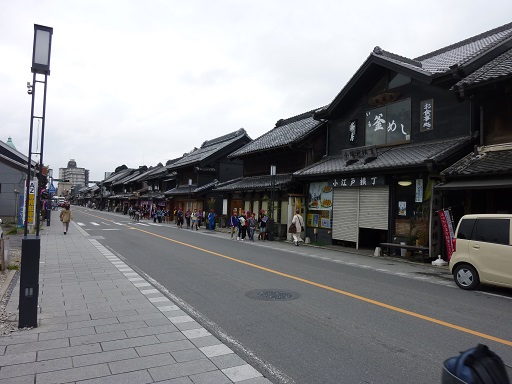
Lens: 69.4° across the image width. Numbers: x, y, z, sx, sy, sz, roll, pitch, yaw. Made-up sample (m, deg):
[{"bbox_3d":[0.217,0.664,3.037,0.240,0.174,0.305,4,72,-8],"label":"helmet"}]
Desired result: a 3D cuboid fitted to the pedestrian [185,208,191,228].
[{"bbox_3d":[-4.491,1.754,24.364,0.390,1.290,0.280,3,-3,-30],"label":"pedestrian"}]

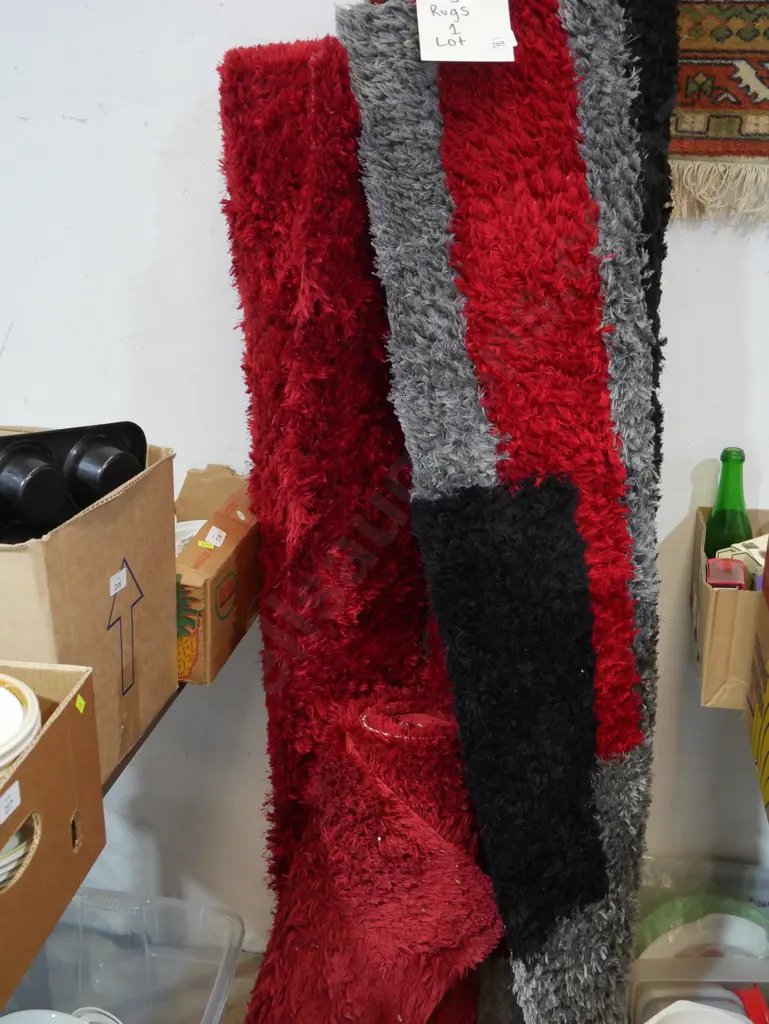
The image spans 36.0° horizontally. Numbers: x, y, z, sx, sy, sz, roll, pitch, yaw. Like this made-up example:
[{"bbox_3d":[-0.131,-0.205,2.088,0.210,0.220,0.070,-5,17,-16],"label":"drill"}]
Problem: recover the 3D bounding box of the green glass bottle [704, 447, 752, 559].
[{"bbox_3d":[0.442,0.030,1.523,0.065,0.222,0.065,0,12,0],"label":"green glass bottle"}]

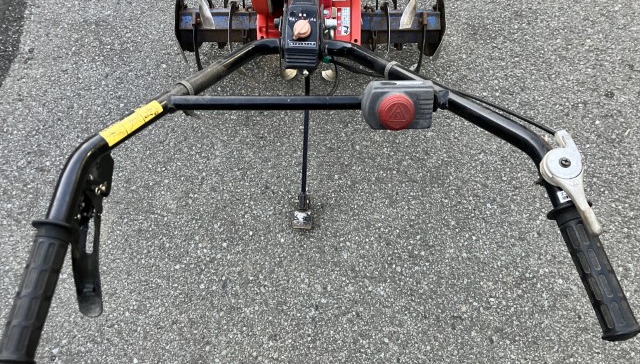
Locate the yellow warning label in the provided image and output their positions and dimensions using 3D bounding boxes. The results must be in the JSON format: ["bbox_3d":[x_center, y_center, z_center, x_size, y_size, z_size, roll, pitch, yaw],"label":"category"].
[{"bbox_3d":[-0.224,-0.072,0.620,0.019,0.006,0.092,45,43,-5],"label":"yellow warning label"}]

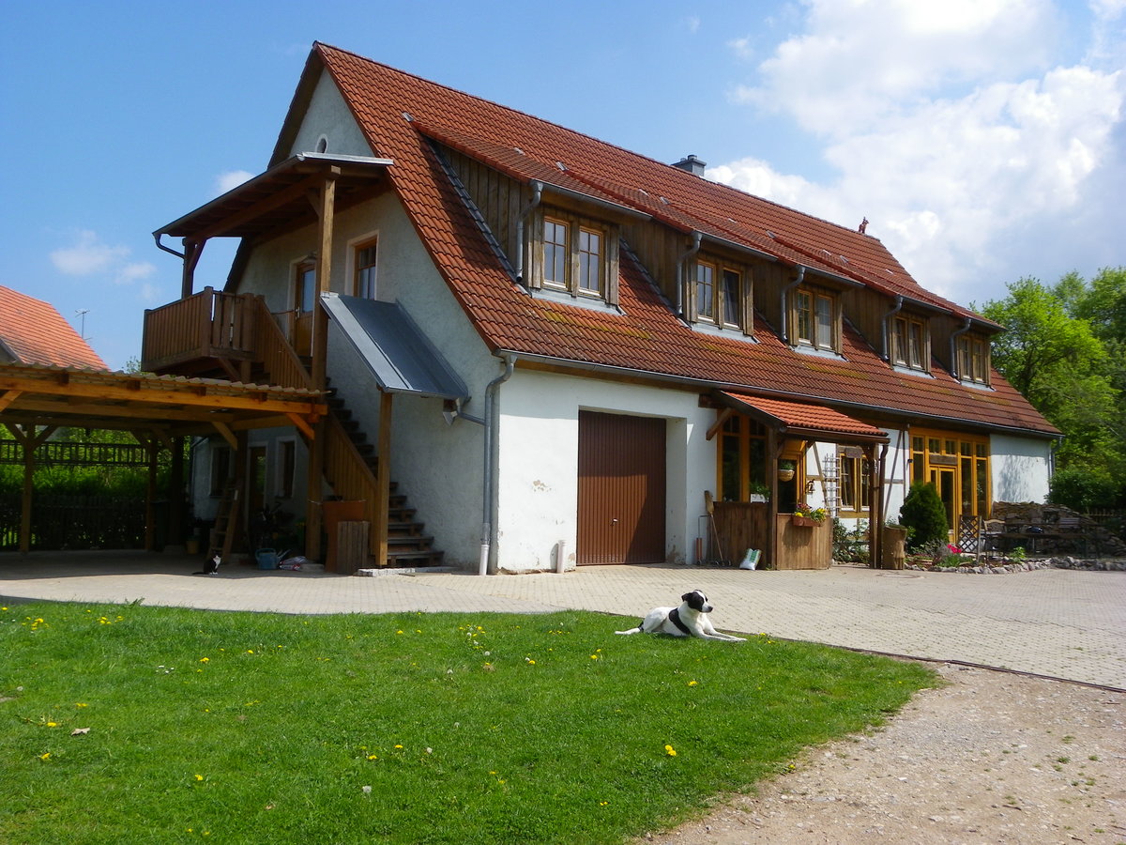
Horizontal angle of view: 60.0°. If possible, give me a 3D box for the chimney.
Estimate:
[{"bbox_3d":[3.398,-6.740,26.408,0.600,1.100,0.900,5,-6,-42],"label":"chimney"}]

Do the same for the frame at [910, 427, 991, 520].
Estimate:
[{"bbox_3d":[9.120,1.499,22.762,3.960,2.540,0.200,5,-6,-42],"label":"frame"}]

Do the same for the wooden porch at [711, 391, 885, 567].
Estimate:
[{"bbox_3d":[4.218,1.013,17.245,3.400,3.060,1.690,5,-6,-42],"label":"wooden porch"}]

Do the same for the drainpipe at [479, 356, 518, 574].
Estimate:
[{"bbox_3d":[-0.918,0.595,13.645,0.140,3.050,0.600,5,-6,-42],"label":"drainpipe"}]

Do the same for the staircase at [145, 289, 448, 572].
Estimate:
[{"bbox_3d":[-5.115,-0.046,17.181,1.820,4.720,8.100,5,-6,-42],"label":"staircase"}]

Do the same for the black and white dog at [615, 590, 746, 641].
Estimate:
[{"bbox_3d":[0.900,1.438,7.447,0.970,0.360,0.330,-1,-5,28],"label":"black and white dog"}]

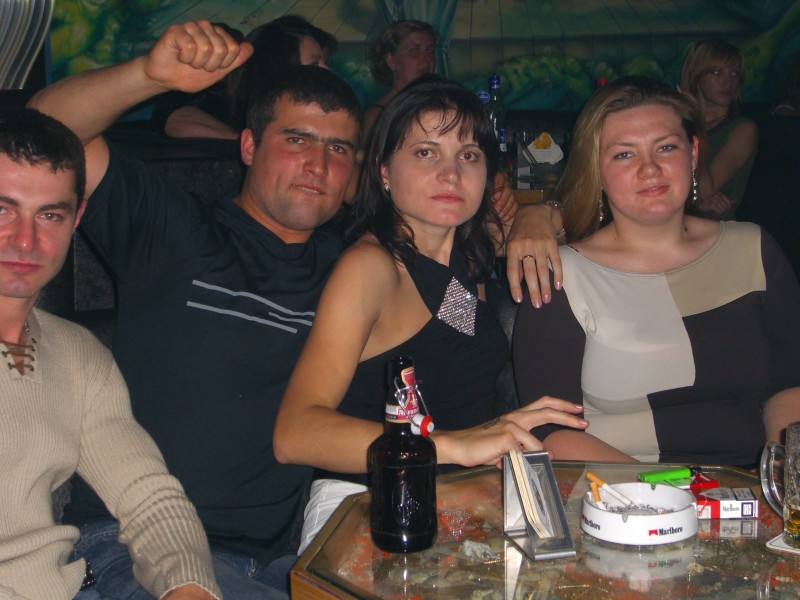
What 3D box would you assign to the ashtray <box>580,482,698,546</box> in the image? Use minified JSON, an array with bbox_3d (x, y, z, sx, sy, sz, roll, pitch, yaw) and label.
[{"bbox_3d":[0.288,0.256,1.882,0.140,0.036,0.140,1,10,9],"label":"ashtray"}]

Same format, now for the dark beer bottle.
[{"bbox_3d":[0.004,0.176,1.816,0.078,0.222,0.078,-1,10,0],"label":"dark beer bottle"}]

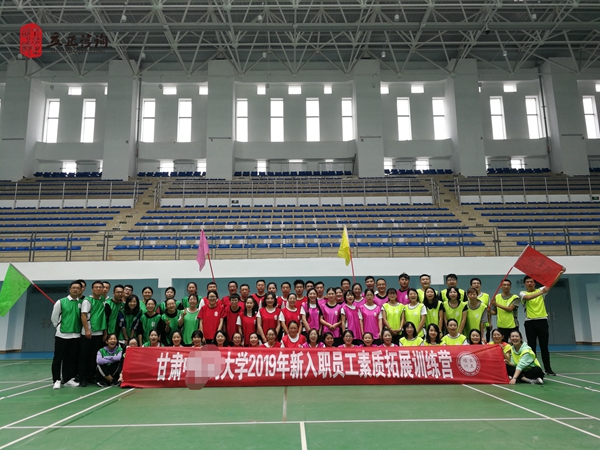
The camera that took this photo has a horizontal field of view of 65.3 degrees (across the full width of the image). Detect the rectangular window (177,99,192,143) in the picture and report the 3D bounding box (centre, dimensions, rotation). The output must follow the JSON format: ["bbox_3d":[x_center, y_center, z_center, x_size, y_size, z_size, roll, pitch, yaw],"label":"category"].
[{"bbox_3d":[-7.519,-6.821,30.571,0.897,3.075,0.200,0,-12,-1],"label":"rectangular window"}]

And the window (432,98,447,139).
[{"bbox_3d":[9.195,-6.994,30.902,0.896,3.039,0.200,0,-12,-1],"label":"window"}]

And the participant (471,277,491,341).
[{"bbox_3d":[3.368,1.894,8.862,0.500,1.760,0.300,-3,-12,14],"label":"participant"}]

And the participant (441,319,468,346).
[{"bbox_3d":[2.578,2.081,7.786,0.480,1.008,0.600,-2,-11,8],"label":"participant"}]

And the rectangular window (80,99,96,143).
[{"bbox_3d":[-13.479,-6.639,29.924,0.840,2.965,0.200,0,-11,-1],"label":"rectangular window"}]

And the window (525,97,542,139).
[{"bbox_3d":[15.227,-6.973,30.474,0.840,2.961,0.200,0,-11,-1],"label":"window"}]

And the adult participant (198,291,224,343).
[{"bbox_3d":[-1.646,2.013,8.594,0.480,1.596,0.300,1,-12,-6],"label":"adult participant"}]

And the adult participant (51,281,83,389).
[{"bbox_3d":[-3.814,1.780,7.684,0.500,1.700,0.340,7,-14,-33],"label":"adult participant"}]

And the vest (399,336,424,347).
[{"bbox_3d":[1.841,2.134,7.767,0.420,0.560,0.270,-2,-11,7],"label":"vest"}]

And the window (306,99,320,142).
[{"bbox_3d":[0.859,-6.680,29.799,0.845,2.990,0.150,0,-11,-1],"label":"window"}]

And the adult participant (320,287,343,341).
[{"bbox_3d":[0.583,1.933,8.447,0.450,1.590,0.320,0,-11,-1],"label":"adult participant"}]

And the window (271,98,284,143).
[{"bbox_3d":[-1.444,-6.720,30.143,0.840,3.001,0.200,0,-11,-1],"label":"window"}]

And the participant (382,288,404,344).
[{"bbox_3d":[1.753,1.982,8.660,0.460,1.602,0.290,-1,-12,4],"label":"participant"}]

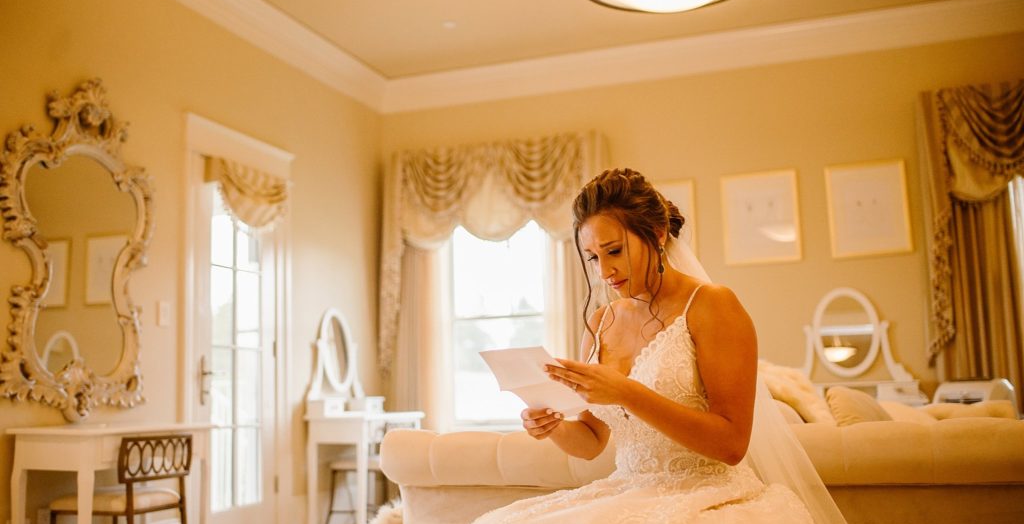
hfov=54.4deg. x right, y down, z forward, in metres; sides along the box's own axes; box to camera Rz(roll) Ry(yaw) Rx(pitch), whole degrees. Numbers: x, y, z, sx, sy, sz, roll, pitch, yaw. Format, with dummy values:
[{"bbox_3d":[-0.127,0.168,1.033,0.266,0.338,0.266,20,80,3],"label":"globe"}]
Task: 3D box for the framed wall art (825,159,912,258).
[{"bbox_3d":[2.280,-0.345,6.374,0.491,0.598,0.029,-4,-8,19],"label":"framed wall art"}]

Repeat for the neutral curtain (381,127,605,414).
[{"bbox_3d":[-0.154,-0.030,7.112,1.688,1.693,0.151,-4,-8,19],"label":"neutral curtain"}]

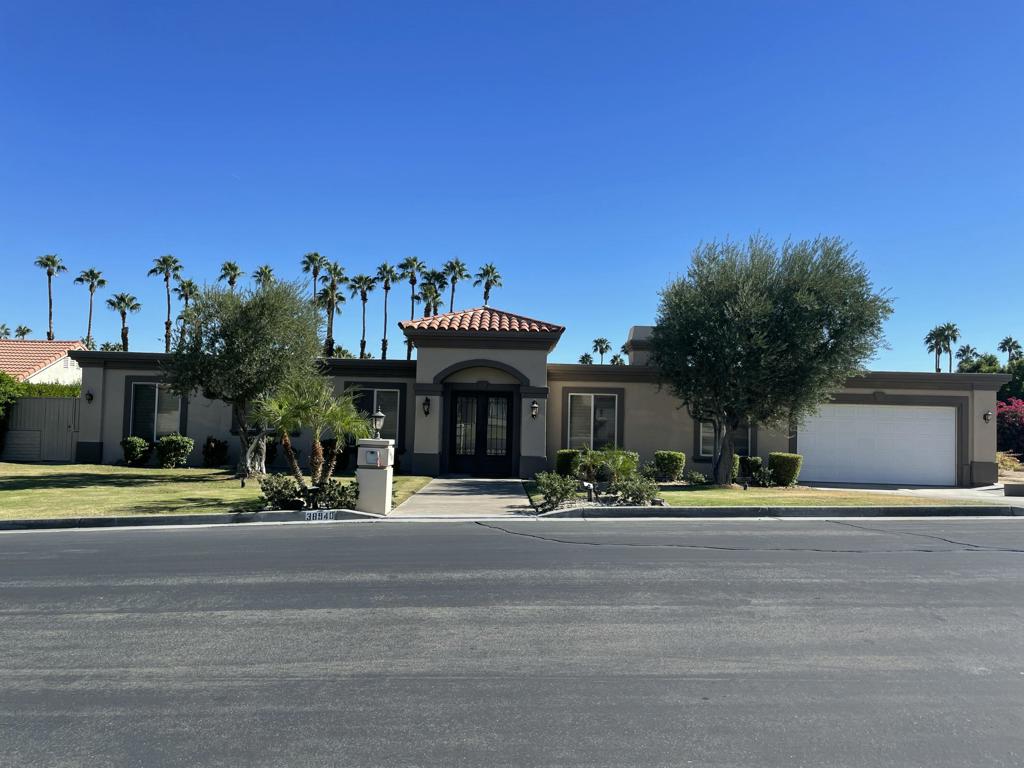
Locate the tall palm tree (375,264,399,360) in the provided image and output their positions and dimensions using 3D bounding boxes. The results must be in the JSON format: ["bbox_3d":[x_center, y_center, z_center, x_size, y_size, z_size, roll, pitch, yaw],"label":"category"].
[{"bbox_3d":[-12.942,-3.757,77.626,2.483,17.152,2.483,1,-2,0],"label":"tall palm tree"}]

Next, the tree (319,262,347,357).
[{"bbox_3d":[-19.961,-4.244,84.613,3.100,18.390,3.100,1,-2,0],"label":"tree"}]

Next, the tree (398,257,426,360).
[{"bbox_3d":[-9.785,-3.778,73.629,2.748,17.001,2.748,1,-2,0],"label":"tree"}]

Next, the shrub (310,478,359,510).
[{"bbox_3d":[-3.006,1.882,13.100,0.852,0.545,0.750,1,-2,0],"label":"shrub"}]

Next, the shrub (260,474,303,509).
[{"bbox_3d":[-4.016,1.864,13.400,0.800,0.610,0.750,1,-2,0],"label":"shrub"}]

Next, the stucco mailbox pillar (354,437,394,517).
[{"bbox_3d":[-2.339,1.567,13.150,0.520,1.270,0.580,1,-2,0],"label":"stucco mailbox pillar"}]

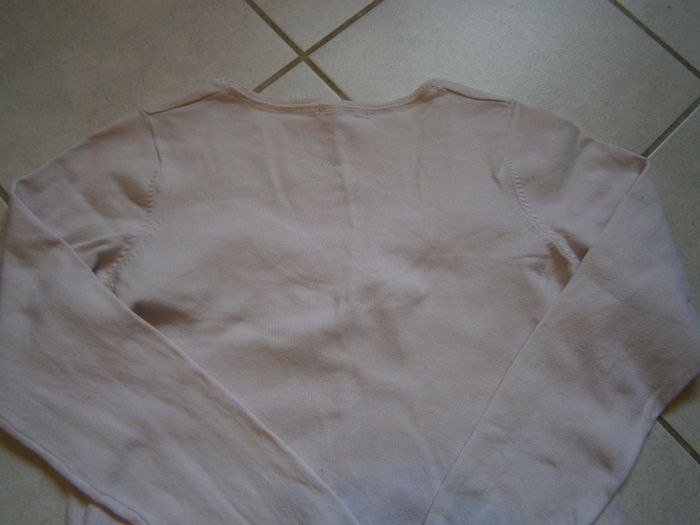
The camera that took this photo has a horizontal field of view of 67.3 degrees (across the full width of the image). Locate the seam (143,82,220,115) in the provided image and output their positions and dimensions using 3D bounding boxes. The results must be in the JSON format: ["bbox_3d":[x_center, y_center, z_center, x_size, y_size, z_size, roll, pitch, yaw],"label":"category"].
[{"bbox_3d":[-0.168,-0.163,0.523,0.079,0.012,0.013,-21,78,-8],"label":"seam"}]

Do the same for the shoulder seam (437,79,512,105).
[{"bbox_3d":[0.130,-0.177,0.545,0.078,0.012,0.013,15,75,0],"label":"shoulder seam"}]

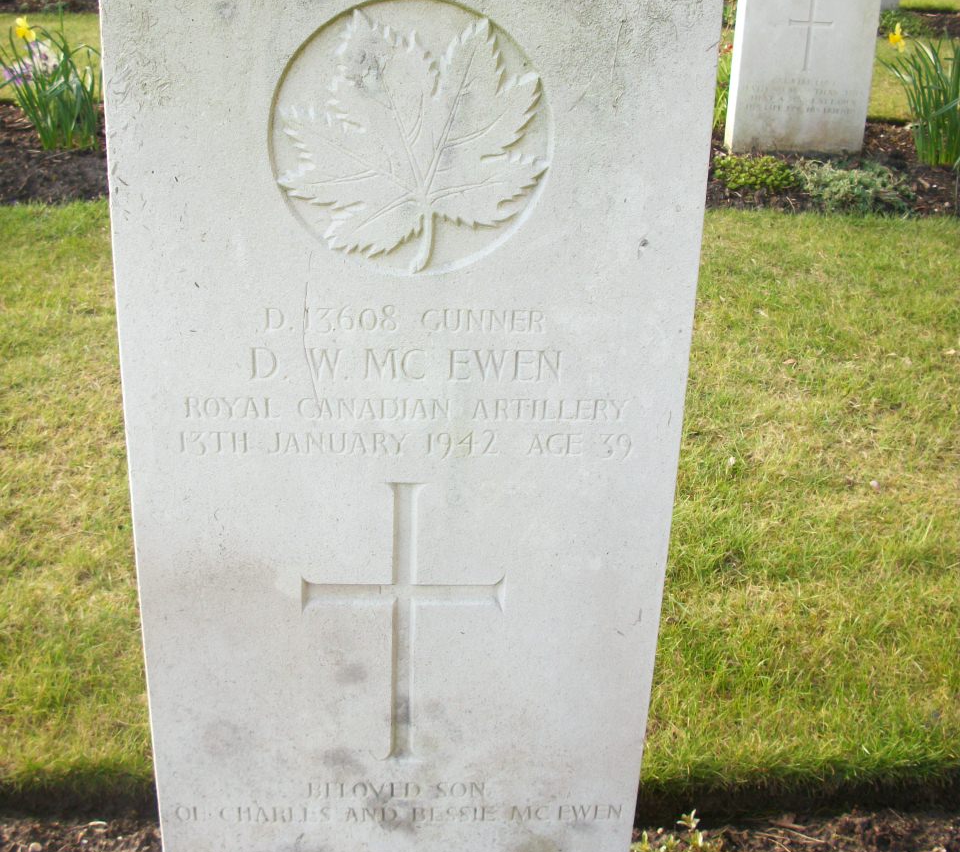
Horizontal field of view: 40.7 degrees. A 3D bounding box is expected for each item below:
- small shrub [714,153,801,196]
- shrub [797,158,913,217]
[{"bbox_3d":[0.697,-0.647,3.290,0.215,0.078,0.180,-1,25,-7],"label":"small shrub"},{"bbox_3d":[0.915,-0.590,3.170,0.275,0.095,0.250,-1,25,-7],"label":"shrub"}]

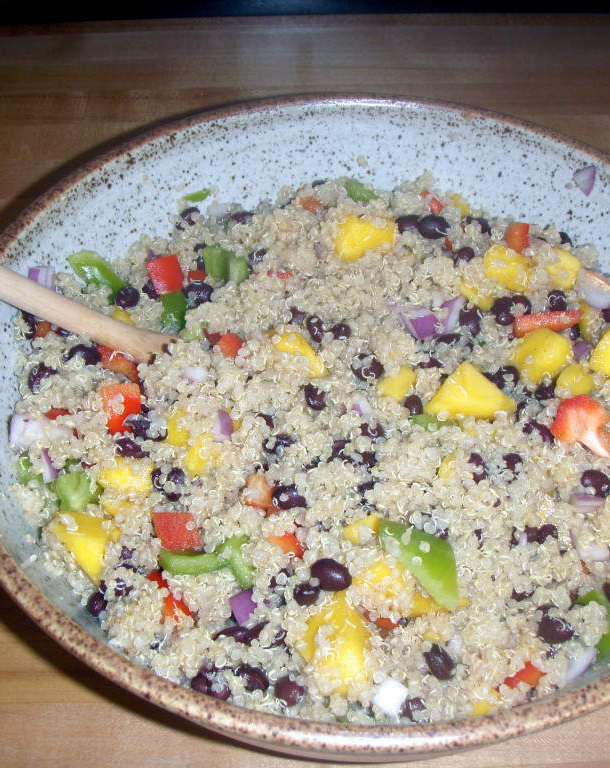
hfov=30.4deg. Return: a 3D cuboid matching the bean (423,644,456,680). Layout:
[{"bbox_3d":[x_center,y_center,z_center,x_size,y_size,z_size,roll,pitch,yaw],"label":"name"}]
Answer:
[{"bbox_3d":[0.040,0.083,0.335,0.007,0.006,0.012,-24,53,-20],"label":"bean"}]

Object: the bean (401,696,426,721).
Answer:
[{"bbox_3d":[0.033,0.098,0.337,0.008,0.008,0.011,30,55,22],"label":"bean"}]

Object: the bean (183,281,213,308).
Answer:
[{"bbox_3d":[-0.042,-0.035,0.439,0.013,0.008,0.009,10,50,7],"label":"bean"}]

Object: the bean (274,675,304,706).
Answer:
[{"bbox_3d":[-0.005,0.093,0.340,0.008,0.008,0.011,-24,54,-20],"label":"bean"}]

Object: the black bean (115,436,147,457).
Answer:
[{"bbox_3d":[-0.061,0.022,0.392,0.012,0.008,0.008,26,54,19],"label":"black bean"}]

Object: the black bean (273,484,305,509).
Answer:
[{"bbox_3d":[-0.005,0.037,0.365,0.012,0.007,0.009,5,50,4],"label":"black bean"}]

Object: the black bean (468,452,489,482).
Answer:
[{"bbox_3d":[0.057,0.028,0.373,0.008,0.007,0.012,-11,50,-10],"label":"black bean"}]

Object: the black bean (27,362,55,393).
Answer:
[{"bbox_3d":[-0.098,-0.002,0.419,0.009,0.008,0.013,17,51,13],"label":"black bean"}]

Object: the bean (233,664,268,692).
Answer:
[{"bbox_3d":[-0.017,0.090,0.342,0.012,0.008,0.008,28,55,21],"label":"bean"}]

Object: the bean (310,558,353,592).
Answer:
[{"bbox_3d":[0.008,0.060,0.356,0.013,0.008,0.009,23,53,17],"label":"bean"}]

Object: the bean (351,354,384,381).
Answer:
[{"bbox_3d":[0.022,-0.006,0.398,0.012,0.007,0.009,20,52,16],"label":"bean"}]

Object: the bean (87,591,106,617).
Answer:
[{"bbox_3d":[-0.065,0.068,0.352,0.007,0.007,0.011,11,50,9],"label":"bean"}]

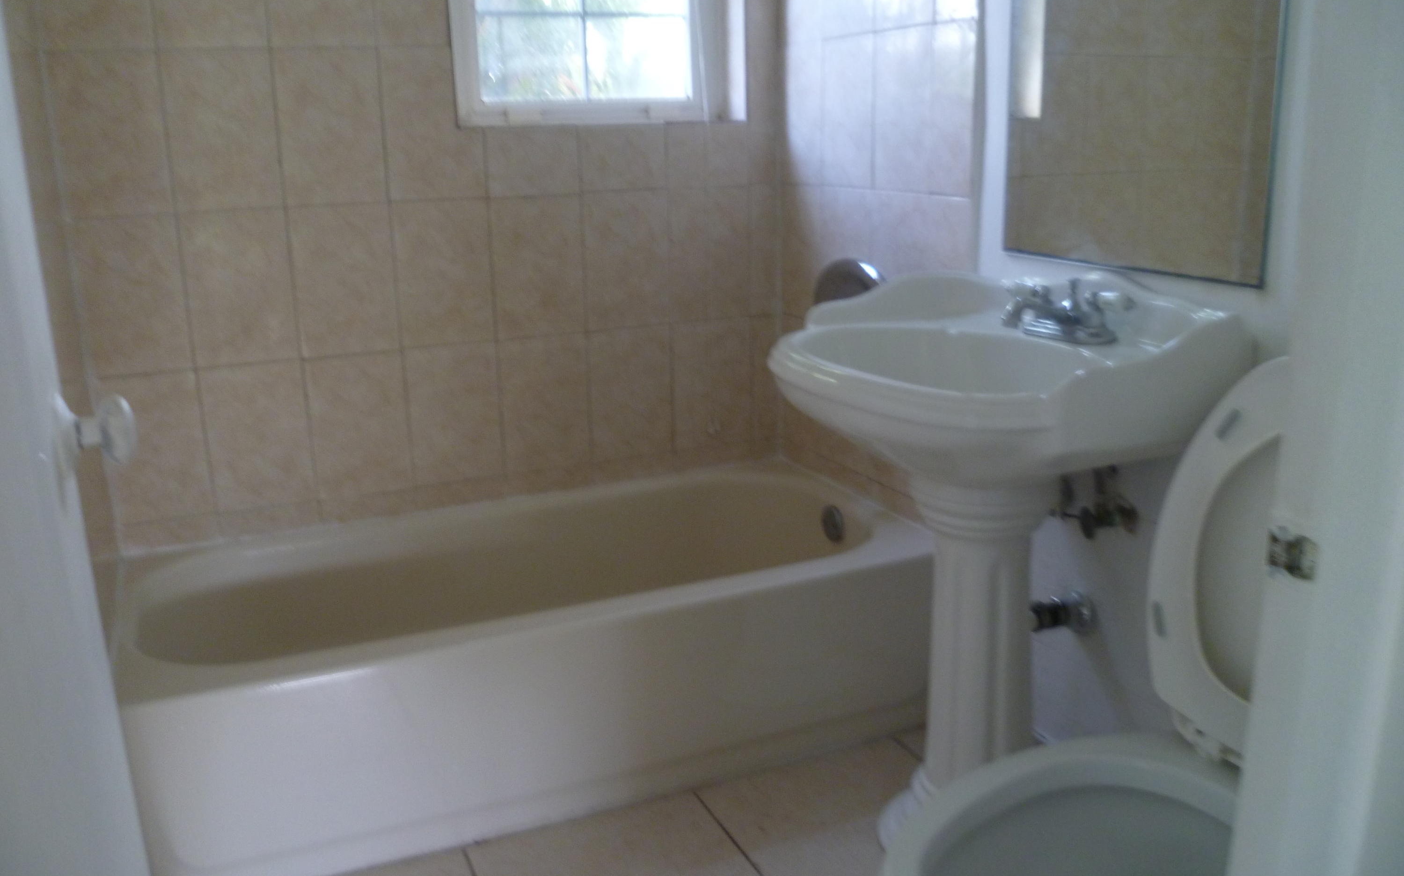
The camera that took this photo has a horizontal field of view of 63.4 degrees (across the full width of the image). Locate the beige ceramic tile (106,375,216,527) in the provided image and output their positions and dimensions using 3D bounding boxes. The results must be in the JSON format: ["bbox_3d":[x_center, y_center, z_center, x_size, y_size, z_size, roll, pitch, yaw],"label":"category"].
[{"bbox_3d":[-1.062,0.019,2.219,0.179,0.299,0.010,-8,16,-22],"label":"beige ceramic tile"}]

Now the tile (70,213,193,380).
[{"bbox_3d":[-1.103,-0.279,2.209,0.180,0.304,0.010,-7,15,-22],"label":"tile"}]

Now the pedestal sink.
[{"bbox_3d":[0.374,0.233,1.712,0.507,0.925,0.590,-8,16,-22],"label":"pedestal sink"}]

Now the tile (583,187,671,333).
[{"bbox_3d":[-0.166,-0.389,2.491,0.198,0.298,0.010,-8,16,-22],"label":"tile"}]

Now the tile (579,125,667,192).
[{"bbox_3d":[-0.170,-0.601,2.434,0.198,0.141,0.010,-8,16,-22],"label":"tile"}]

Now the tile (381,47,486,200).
[{"bbox_3d":[-0.535,-0.625,2.265,0.198,0.298,0.010,-8,16,-22],"label":"tile"}]

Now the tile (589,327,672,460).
[{"bbox_3d":[-0.164,-0.103,2.657,0.202,0.304,0.010,-7,15,-22],"label":"tile"}]

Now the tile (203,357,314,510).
[{"bbox_3d":[-0.885,-0.002,2.271,0.198,0.298,0.010,-8,16,-22],"label":"tile"}]

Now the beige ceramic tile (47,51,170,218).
[{"bbox_3d":[-1.111,-0.575,2.134,0.180,0.304,0.010,-7,15,-22],"label":"beige ceramic tile"}]

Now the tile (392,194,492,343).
[{"bbox_3d":[-0.549,-0.351,2.431,0.202,0.304,0.010,-7,15,-22],"label":"tile"}]

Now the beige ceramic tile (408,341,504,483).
[{"bbox_3d":[-0.540,-0.054,2.506,0.202,0.304,0.010,-7,15,-22],"label":"beige ceramic tile"}]

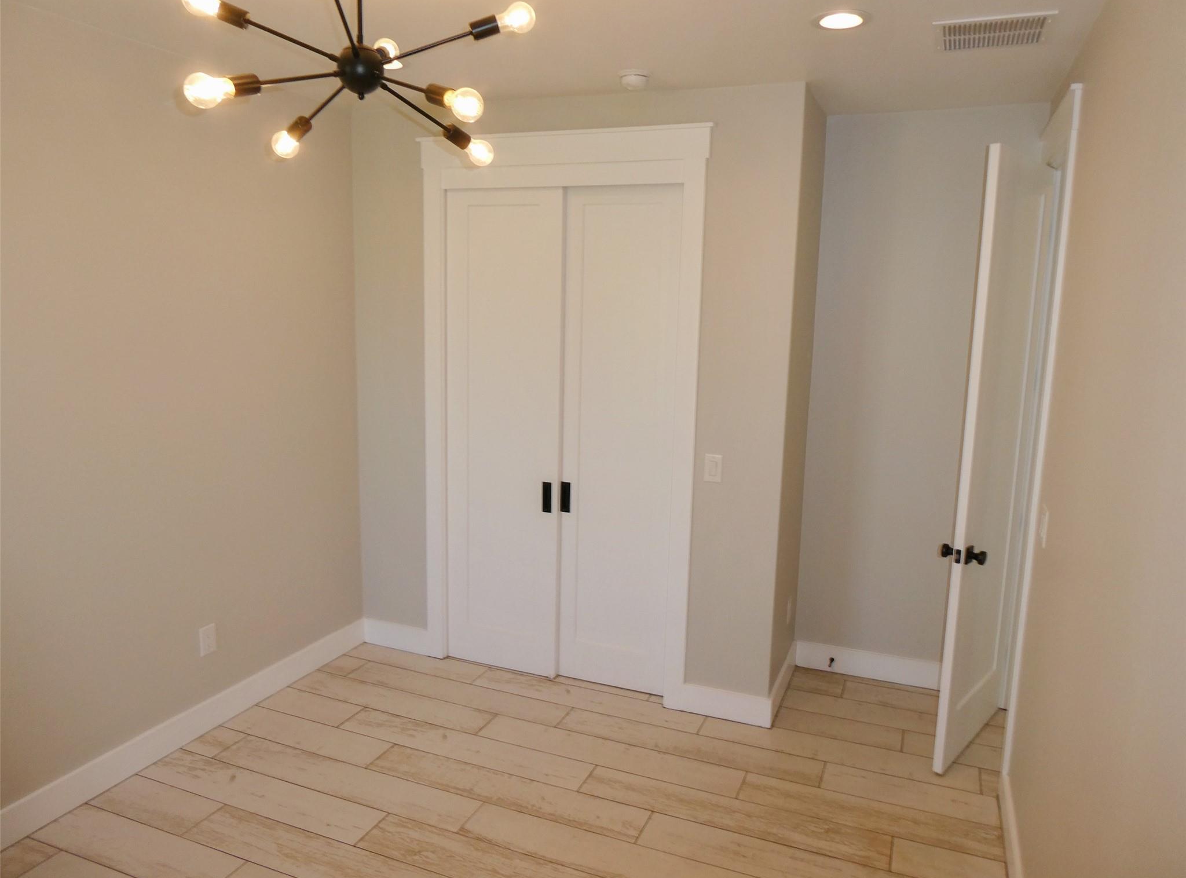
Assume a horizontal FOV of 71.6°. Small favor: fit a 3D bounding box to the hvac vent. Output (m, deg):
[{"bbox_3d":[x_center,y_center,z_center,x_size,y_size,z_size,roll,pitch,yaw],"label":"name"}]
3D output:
[{"bbox_3d":[1.268,-1.288,2.615,0.346,0.018,0.295,5,10,22],"label":"hvac vent"}]

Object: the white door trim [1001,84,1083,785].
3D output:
[{"bbox_3d":[1.765,0.042,3.373,0.030,2.617,0.897,5,10,22],"label":"white door trim"}]

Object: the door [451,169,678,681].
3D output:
[{"bbox_3d":[-0.164,0.010,3.980,1.202,2.388,0.075,5,10,22],"label":"door"}]

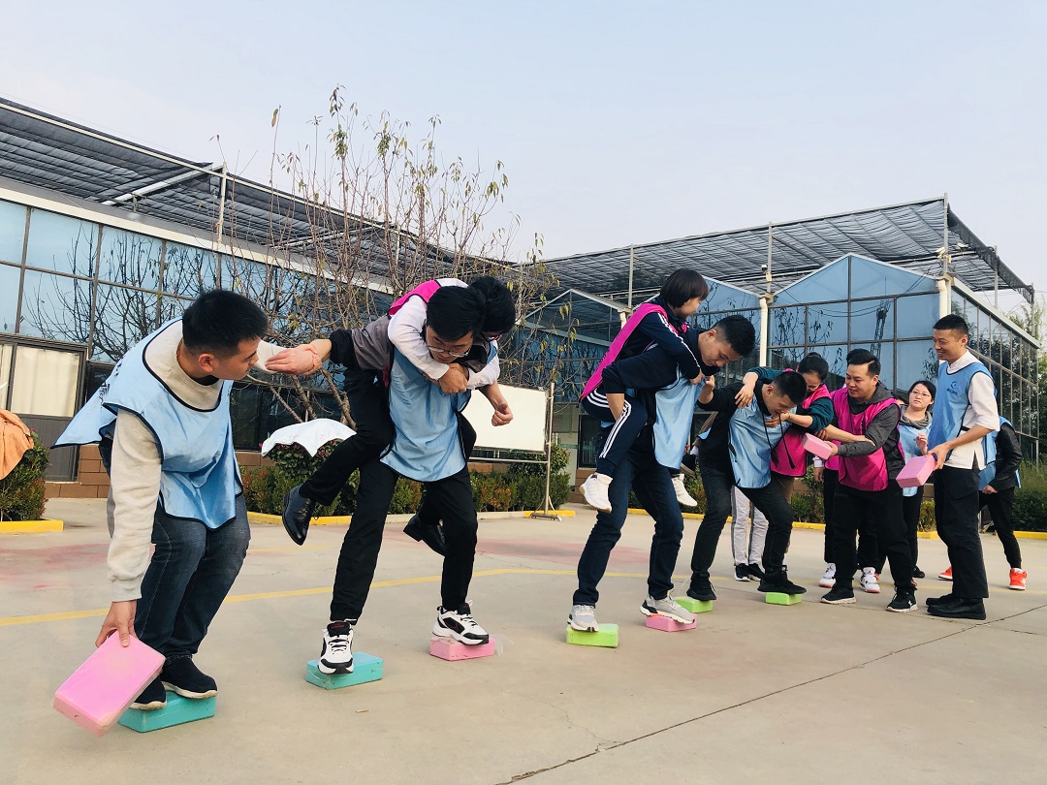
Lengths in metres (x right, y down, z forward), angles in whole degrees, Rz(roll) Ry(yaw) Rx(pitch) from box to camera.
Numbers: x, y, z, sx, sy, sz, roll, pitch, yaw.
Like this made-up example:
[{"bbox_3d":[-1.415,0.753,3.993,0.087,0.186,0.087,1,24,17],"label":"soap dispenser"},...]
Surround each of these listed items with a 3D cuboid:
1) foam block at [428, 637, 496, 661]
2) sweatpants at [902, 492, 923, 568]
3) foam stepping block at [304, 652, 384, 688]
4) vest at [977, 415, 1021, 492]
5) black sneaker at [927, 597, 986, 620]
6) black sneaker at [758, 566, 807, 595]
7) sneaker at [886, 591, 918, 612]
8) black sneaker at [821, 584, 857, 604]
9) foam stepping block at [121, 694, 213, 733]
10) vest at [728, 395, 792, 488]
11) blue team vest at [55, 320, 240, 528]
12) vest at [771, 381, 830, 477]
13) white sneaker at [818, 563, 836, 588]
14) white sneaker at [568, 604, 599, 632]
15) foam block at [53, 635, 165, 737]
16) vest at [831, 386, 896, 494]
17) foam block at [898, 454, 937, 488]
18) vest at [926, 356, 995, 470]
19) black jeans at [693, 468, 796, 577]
[{"bbox_3d":[-0.235,0.989,3.296,0.214,0.066,0.138,7,-7,-39],"label":"foam block"},{"bbox_3d":[3.128,1.014,6.945,0.380,0.900,0.260,1,-5,20],"label":"sweatpants"},{"bbox_3d":[-0.622,0.967,2.953,0.143,0.070,0.218,-2,-6,43],"label":"foam stepping block"},{"bbox_3d":[3.520,0.465,6.400,0.280,0.560,0.400,5,-5,-30],"label":"vest"},{"bbox_3d":[2.507,1.239,4.897,0.300,0.120,0.108,0,-6,26],"label":"black sneaker"},{"bbox_3d":[1.574,1.140,5.131,0.290,0.140,0.105,0,-6,26],"label":"black sneaker"},{"bbox_3d":[2.272,1.241,5.063,0.105,0.120,0.280,-2,-6,44],"label":"sneaker"},{"bbox_3d":[2.025,1.281,5.437,0.280,0.115,0.105,5,-5,-27],"label":"black sneaker"},{"bbox_3d":[-0.980,0.864,2.329,0.138,0.066,0.214,-1,-7,38],"label":"foam stepping block"},{"bbox_3d":[1.283,0.279,4.820,0.390,0.550,0.300,9,15,-46],"label":"vest"},{"bbox_3d":[-0.990,0.084,2.250,0.360,0.530,0.430,26,10,36],"label":"blue team vest"},{"bbox_3d":[1.638,0.213,5.100,0.380,0.550,0.270,6,11,-15],"label":"vest"},{"bbox_3d":[2.182,1.297,6.018,0.110,0.150,0.295,0,-5,34],"label":"white sneaker"},{"bbox_3d":[0.276,1.017,3.901,0.105,0.115,0.290,3,-5,-10],"label":"white sneaker"},{"bbox_3d":[-1.085,0.762,2.229,0.150,0.072,0.230,30,38,4],"label":"foam block"},{"bbox_3d":[2.150,0.301,5.313,0.290,0.610,0.430,-6,1,-38],"label":"vest"},{"bbox_3d":[2.459,0.499,5.299,0.230,0.072,0.150,-41,13,-31],"label":"foam block"},{"bbox_3d":[2.627,0.119,5.094,0.260,0.630,0.410,3,-5,-7],"label":"vest"},{"bbox_3d":[1.249,0.734,4.840,0.570,0.650,0.380,6,-6,-40],"label":"black jeans"}]

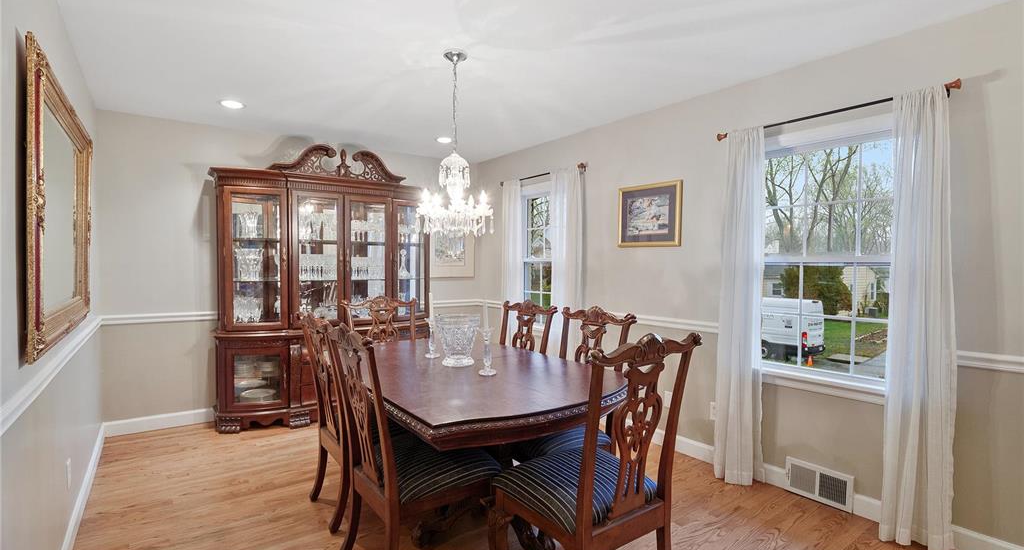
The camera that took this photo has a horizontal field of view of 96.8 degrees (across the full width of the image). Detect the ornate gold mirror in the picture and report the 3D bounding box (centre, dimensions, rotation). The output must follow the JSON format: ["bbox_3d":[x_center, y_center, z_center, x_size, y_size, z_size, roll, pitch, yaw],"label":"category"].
[{"bbox_3d":[-1.895,-0.237,1.940,0.060,0.970,1.500,0,1,-38],"label":"ornate gold mirror"}]

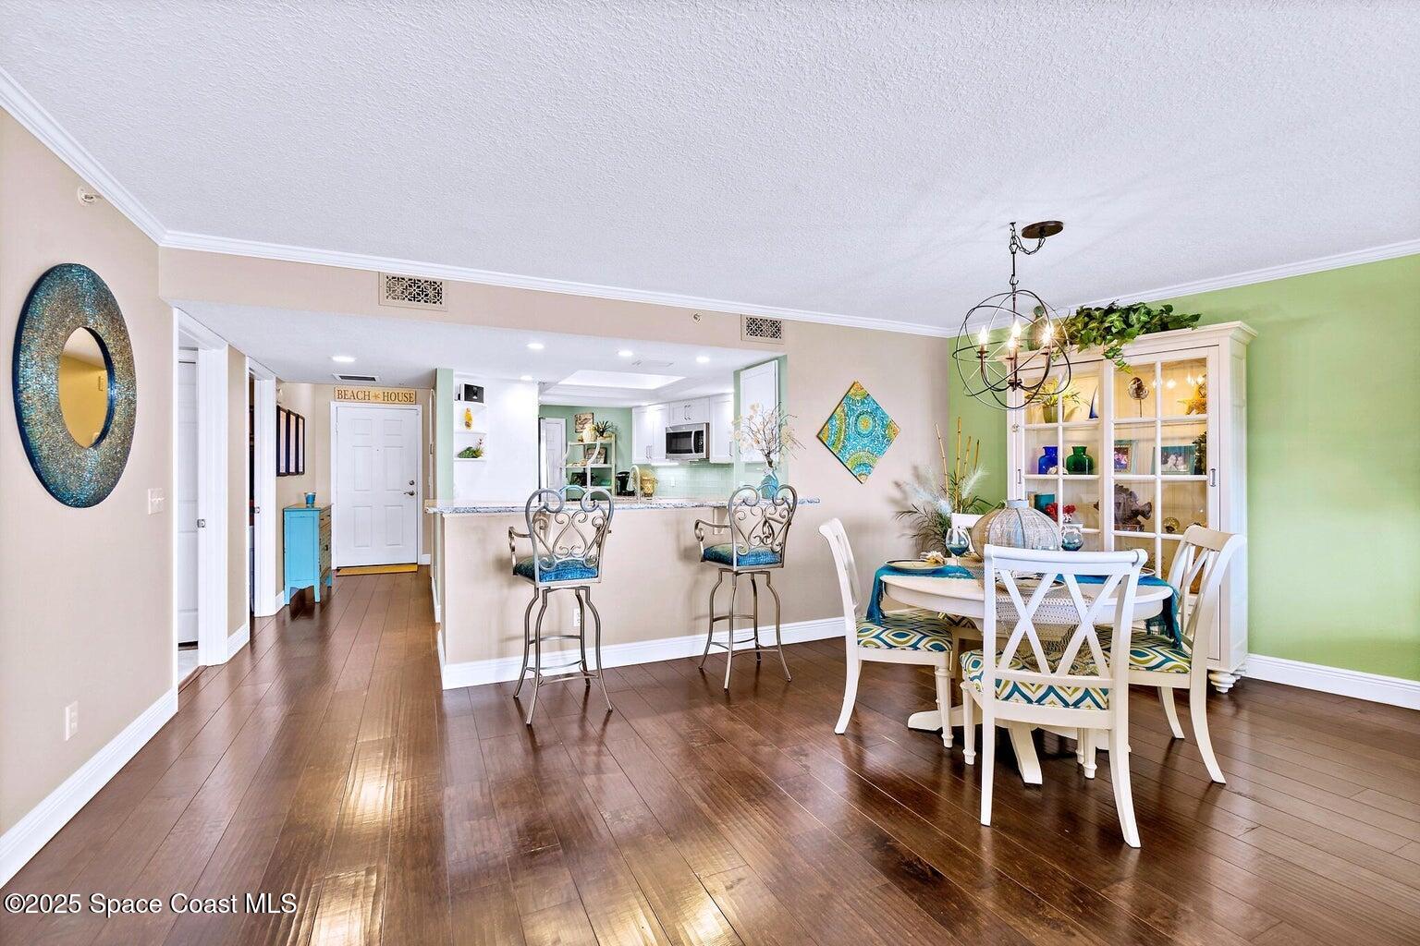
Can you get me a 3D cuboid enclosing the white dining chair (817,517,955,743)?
[{"bbox_3d":[0.888,0.749,2.989,0.592,0.999,0.482,0,0,16],"label":"white dining chair"}]

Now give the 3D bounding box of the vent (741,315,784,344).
[{"bbox_3d":[0.376,-1.025,4.220,0.350,0.188,0.020,0,0,-23],"label":"vent"}]

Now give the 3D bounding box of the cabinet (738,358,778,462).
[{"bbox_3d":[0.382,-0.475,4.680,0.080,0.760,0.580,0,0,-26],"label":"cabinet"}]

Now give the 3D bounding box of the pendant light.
[{"bbox_3d":[1.419,-0.726,2.769,0.532,0.884,0.532,0,0,27],"label":"pendant light"}]

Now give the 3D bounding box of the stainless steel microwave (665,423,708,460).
[{"bbox_3d":[-0.152,-0.368,7.260,0.400,0.415,0.762,0,0,-41],"label":"stainless steel microwave"}]

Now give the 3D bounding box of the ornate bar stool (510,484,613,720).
[{"bbox_3d":[-0.800,0.655,3.210,0.550,1.170,0.560,0,0,-19],"label":"ornate bar stool"}]

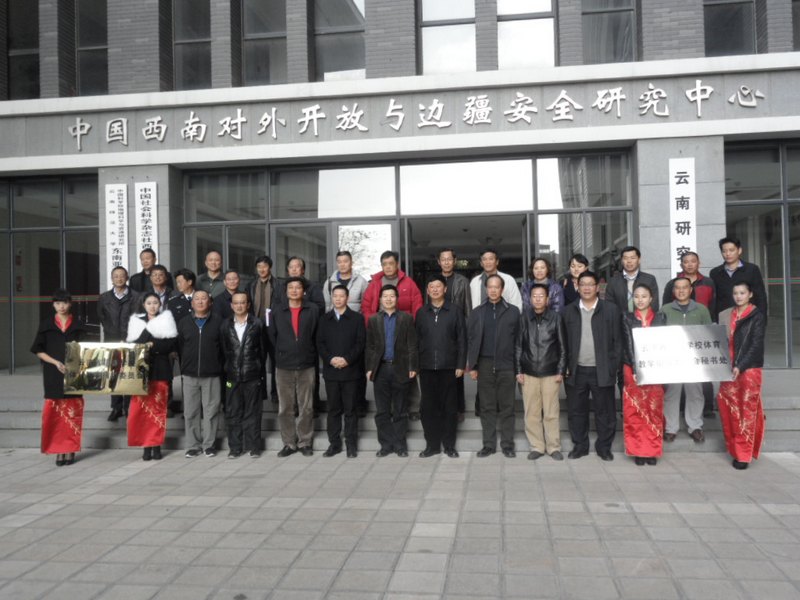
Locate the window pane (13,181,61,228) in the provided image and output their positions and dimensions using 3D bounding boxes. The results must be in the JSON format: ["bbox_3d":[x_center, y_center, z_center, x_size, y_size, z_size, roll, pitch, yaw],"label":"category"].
[{"bbox_3d":[-6.236,-1.664,12.682,0.886,0.842,0.060,-1,-1,7],"label":"window pane"}]

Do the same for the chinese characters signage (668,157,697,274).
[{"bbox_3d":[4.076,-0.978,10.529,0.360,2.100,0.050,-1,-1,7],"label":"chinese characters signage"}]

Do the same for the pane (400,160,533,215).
[{"bbox_3d":[1.069,-1.819,11.982,2.105,0.855,0.050,-1,-1,8],"label":"pane"}]

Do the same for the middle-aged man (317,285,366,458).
[{"bbox_3d":[-0.583,0.693,7.367,0.478,1.696,0.350,-1,-1,2],"label":"middle-aged man"}]

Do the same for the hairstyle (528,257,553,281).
[{"bbox_3d":[1.588,-0.347,8.343,0.230,0.276,0.240,-1,-1,9],"label":"hairstyle"}]

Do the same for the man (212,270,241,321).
[{"bbox_3d":[-1.885,0.493,8.319,0.520,1.650,0.320,-1,-1,-4],"label":"man"}]

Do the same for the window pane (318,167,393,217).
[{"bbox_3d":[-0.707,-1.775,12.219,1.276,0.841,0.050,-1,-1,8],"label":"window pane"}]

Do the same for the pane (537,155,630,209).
[{"bbox_3d":[2.931,-1.872,11.806,1.479,0.839,0.060,-1,-1,8],"label":"pane"}]

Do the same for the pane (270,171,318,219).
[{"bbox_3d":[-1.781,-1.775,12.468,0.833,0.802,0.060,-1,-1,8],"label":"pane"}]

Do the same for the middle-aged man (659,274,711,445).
[{"bbox_3d":[2.791,0.559,7.202,0.516,1.567,0.350,-2,-1,19],"label":"middle-aged man"}]

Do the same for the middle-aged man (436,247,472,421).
[{"bbox_3d":[0.547,0.339,8.025,0.500,1.820,0.300,-1,-1,5],"label":"middle-aged man"}]

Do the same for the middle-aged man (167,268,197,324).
[{"bbox_3d":[-2.378,0.482,8.384,0.500,1.670,0.300,-1,-1,-7],"label":"middle-aged man"}]

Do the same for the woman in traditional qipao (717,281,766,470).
[{"bbox_3d":[3.003,0.649,6.503,0.420,1.624,0.310,-2,-1,40],"label":"woman in traditional qipao"}]

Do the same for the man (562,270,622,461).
[{"bbox_3d":[1.837,0.604,7.057,0.554,1.762,0.360,-2,-1,17],"label":"man"}]

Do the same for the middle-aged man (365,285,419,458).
[{"bbox_3d":[-0.084,0.688,7.313,0.534,1.683,0.340,-1,-1,3],"label":"middle-aged man"}]

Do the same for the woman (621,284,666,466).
[{"bbox_3d":[2.202,0.660,6.689,0.440,1.600,0.320,-1,-1,17],"label":"woman"}]

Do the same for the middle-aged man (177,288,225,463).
[{"bbox_3d":[-2.023,0.739,7.498,0.477,1.671,0.350,-1,-1,-8],"label":"middle-aged man"}]

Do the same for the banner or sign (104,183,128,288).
[{"bbox_3d":[-4.688,-0.722,12.260,0.398,2.388,0.050,-1,-1,8],"label":"banner or sign"}]

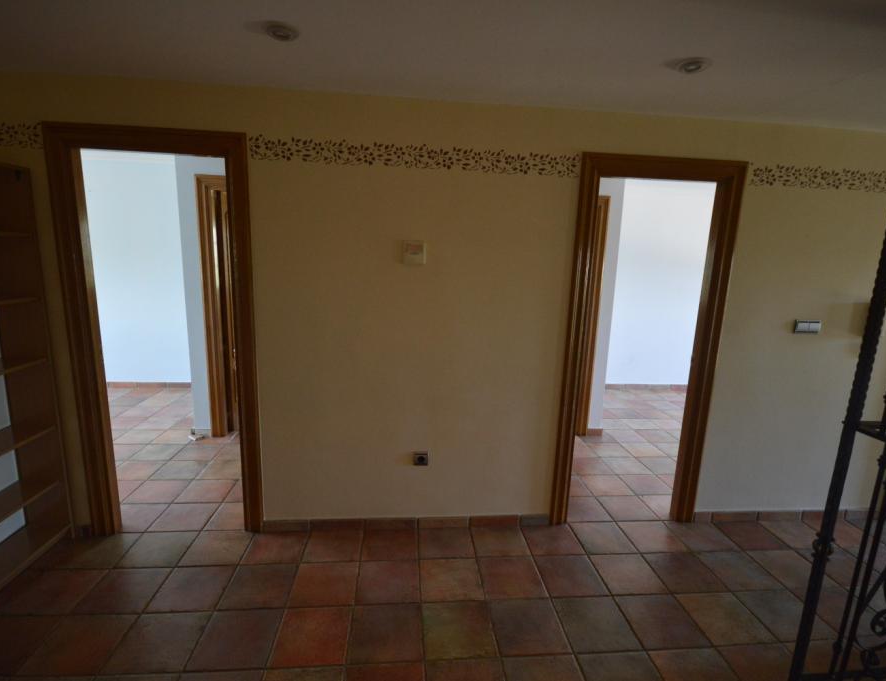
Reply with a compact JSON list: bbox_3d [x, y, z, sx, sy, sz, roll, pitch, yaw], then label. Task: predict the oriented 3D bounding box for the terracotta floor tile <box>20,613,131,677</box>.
[{"bbox_3d":[-1.475,1.238,1.732,0.304,0.010,0.288,1,11,-5],"label":"terracotta floor tile"}]

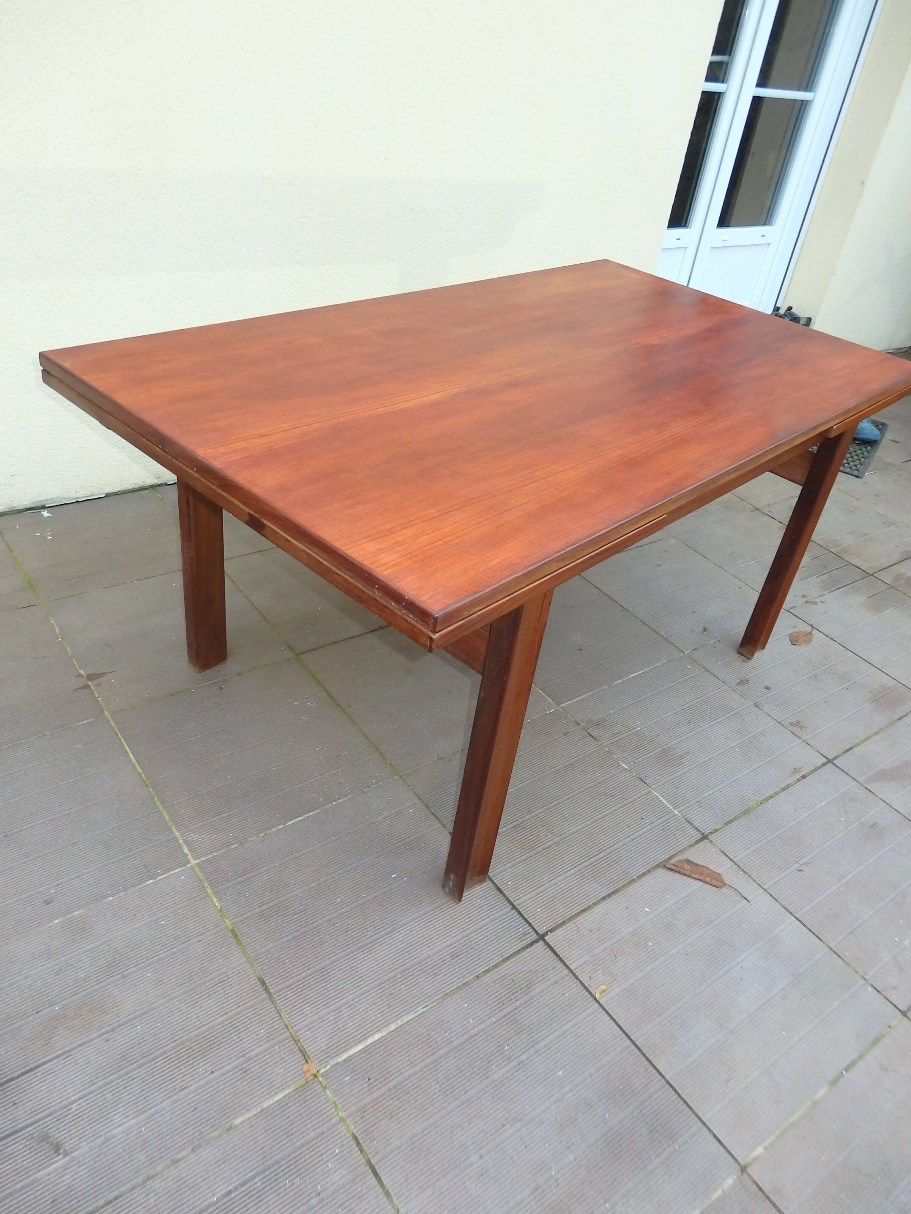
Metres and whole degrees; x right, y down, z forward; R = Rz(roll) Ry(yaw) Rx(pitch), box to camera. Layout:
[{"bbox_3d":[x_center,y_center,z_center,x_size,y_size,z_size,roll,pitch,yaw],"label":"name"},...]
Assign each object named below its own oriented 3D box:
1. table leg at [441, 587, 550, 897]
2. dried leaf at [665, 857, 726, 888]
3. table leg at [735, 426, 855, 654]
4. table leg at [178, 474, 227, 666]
[{"bbox_3d":[0.063,0.216,1.376,0.040,0.678,0.075,33,41,31],"label":"table leg"},{"bbox_3d":[0.449,0.498,1.644,0.111,0.016,0.034,16,35,10],"label":"dried leaf"},{"bbox_3d":[0.816,-0.163,2.099,0.040,0.678,0.075,33,41,31],"label":"table leg"},{"bbox_3d":[-0.510,-0.155,1.779,0.040,0.678,0.075,33,41,31],"label":"table leg"}]

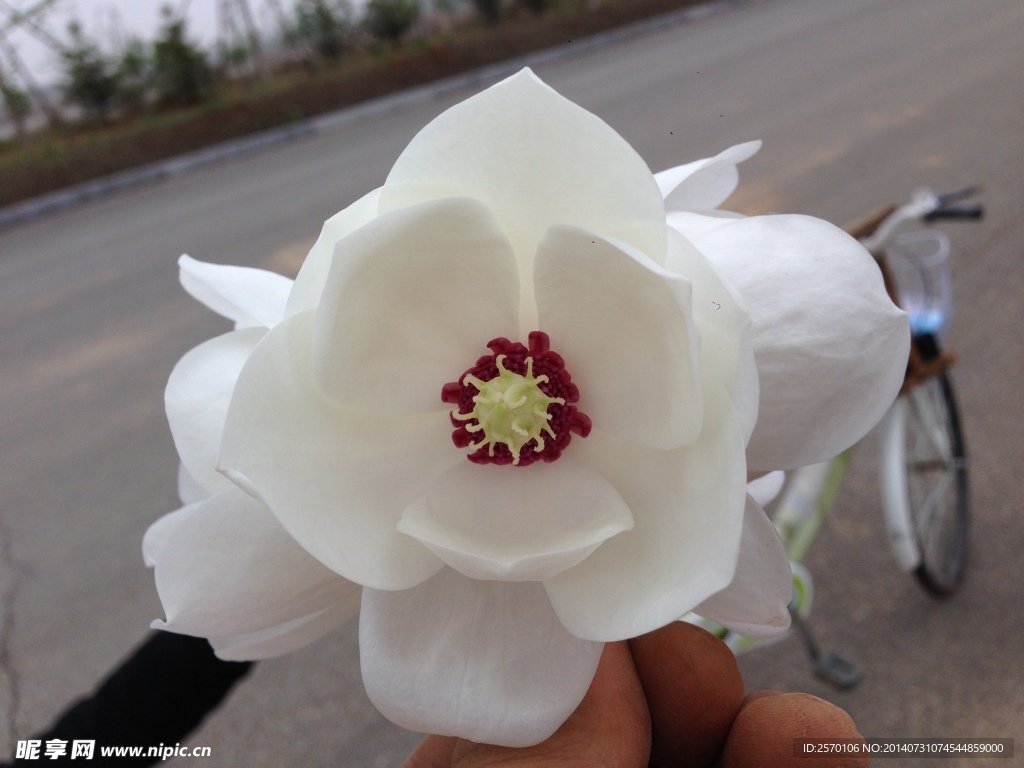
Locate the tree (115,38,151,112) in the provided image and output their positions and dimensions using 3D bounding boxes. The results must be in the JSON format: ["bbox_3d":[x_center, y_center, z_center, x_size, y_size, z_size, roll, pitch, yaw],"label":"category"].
[{"bbox_3d":[-10.108,-8.190,26.000,0.950,2.000,0.950,-16,22,-16],"label":"tree"}]

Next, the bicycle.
[{"bbox_3d":[0.581,0.187,2.067,1.660,1.050,0.540,-22,24,-29],"label":"bicycle"}]

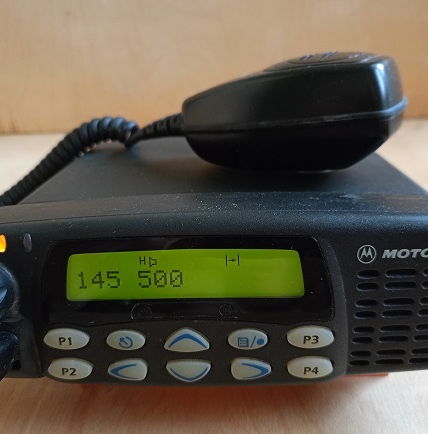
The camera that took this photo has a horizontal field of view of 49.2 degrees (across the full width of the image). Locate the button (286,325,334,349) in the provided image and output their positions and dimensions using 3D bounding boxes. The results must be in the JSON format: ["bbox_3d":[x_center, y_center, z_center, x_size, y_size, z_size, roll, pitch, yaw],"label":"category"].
[{"bbox_3d":[0.031,0.038,0.151,0.015,0.007,0.003,-1,21,2],"label":"button"}]

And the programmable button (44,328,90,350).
[{"bbox_3d":[-0.048,0.040,0.153,0.015,0.007,0.003,-1,21,2],"label":"programmable button"}]

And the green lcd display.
[{"bbox_3d":[-0.009,0.018,0.149,0.075,0.017,0.003,-1,21,2],"label":"green lcd display"}]

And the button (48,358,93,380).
[{"bbox_3d":[-0.048,0.051,0.157,0.015,0.008,0.003,-1,21,2],"label":"button"}]

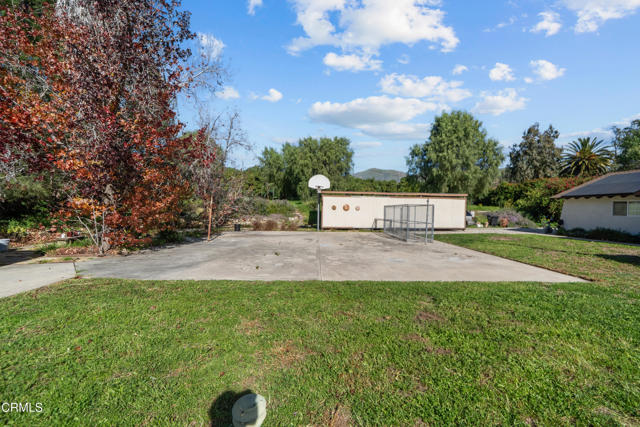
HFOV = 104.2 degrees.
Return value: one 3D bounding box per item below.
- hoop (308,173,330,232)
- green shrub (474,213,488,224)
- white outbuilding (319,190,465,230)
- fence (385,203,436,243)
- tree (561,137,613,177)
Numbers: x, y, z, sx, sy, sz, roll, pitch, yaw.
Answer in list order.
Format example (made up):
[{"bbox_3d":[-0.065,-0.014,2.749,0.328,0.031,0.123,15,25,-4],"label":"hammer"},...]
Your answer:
[{"bbox_3d":[-0.040,-0.700,17.100,1.450,3.850,1.200,1,1,0],"label":"hoop"},{"bbox_3d":[15.500,0.520,23.900,1.150,1.150,1.100,1,1,0],"label":"green shrub"},{"bbox_3d":[5.800,-0.130,21.000,11.800,2.900,3.200,1,1,-6],"label":"white outbuilding"},{"bbox_3d":[4.900,0.460,14.200,1.320,1.770,4.350,1,1,1],"label":"fence"},{"bbox_3d":[40.700,-5.100,38.000,5.600,13.200,5.600,1,1,0],"label":"tree"}]

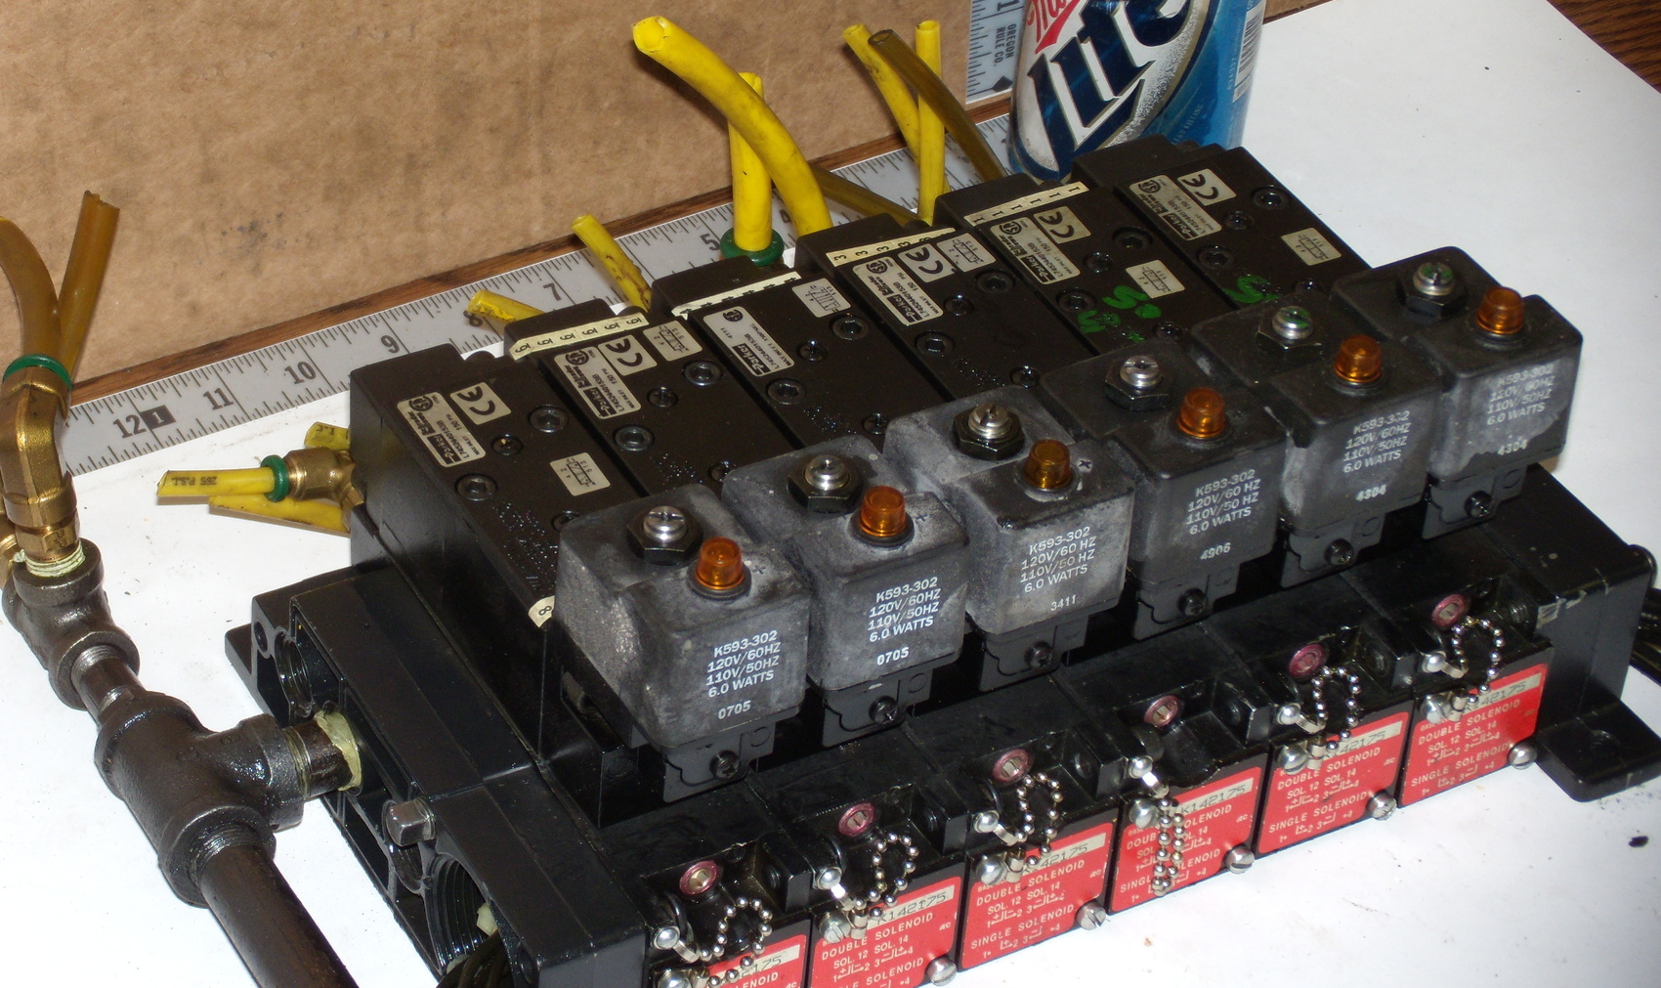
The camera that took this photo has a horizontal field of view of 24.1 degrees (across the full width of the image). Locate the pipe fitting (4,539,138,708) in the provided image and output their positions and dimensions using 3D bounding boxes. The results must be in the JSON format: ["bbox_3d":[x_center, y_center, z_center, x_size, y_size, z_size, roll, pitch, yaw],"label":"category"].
[{"bbox_3d":[-0.189,0.030,0.960,0.024,0.031,0.037,-20,47,-24],"label":"pipe fitting"}]

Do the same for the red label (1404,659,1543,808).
[{"bbox_3d":[0.159,0.059,0.960,0.039,0.032,0.001,-18,46,-22],"label":"red label"}]

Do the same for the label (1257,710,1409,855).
[{"bbox_3d":[0.120,0.069,0.930,0.037,0.033,0.001,-18,44,-23],"label":"label"}]

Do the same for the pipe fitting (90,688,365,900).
[{"bbox_3d":[-0.141,0.069,0.925,0.054,0.028,0.049,-20,47,-24],"label":"pipe fitting"}]

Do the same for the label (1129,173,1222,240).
[{"bbox_3d":[0.088,-0.073,0.990,0.011,0.001,0.026,-19,45,-25],"label":"label"}]

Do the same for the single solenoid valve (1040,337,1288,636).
[{"bbox_3d":[0.076,-0.003,0.892,0.036,0.067,0.051,-18,44,-23],"label":"single solenoid valve"}]

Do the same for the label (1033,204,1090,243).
[{"bbox_3d":[0.060,-0.069,0.997,0.009,0.001,0.013,-17,45,-22],"label":"label"}]

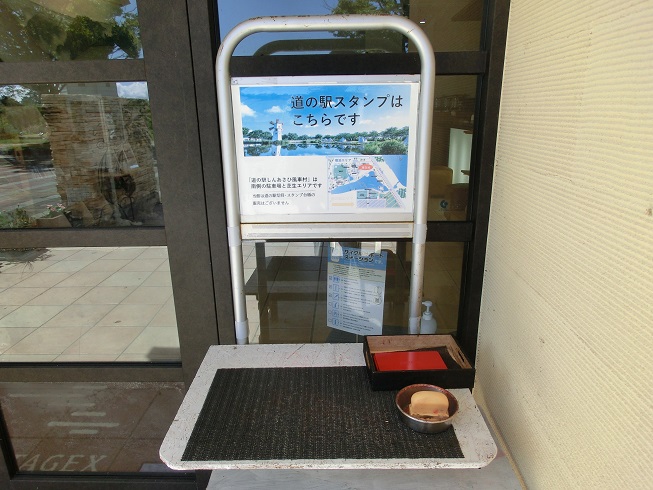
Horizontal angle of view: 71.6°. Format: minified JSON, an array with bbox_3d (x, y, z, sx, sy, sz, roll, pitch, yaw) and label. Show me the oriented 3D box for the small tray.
[{"bbox_3d":[0.208,0.269,1.056,0.221,0.047,0.163,-1,16,-1],"label":"small tray"}]

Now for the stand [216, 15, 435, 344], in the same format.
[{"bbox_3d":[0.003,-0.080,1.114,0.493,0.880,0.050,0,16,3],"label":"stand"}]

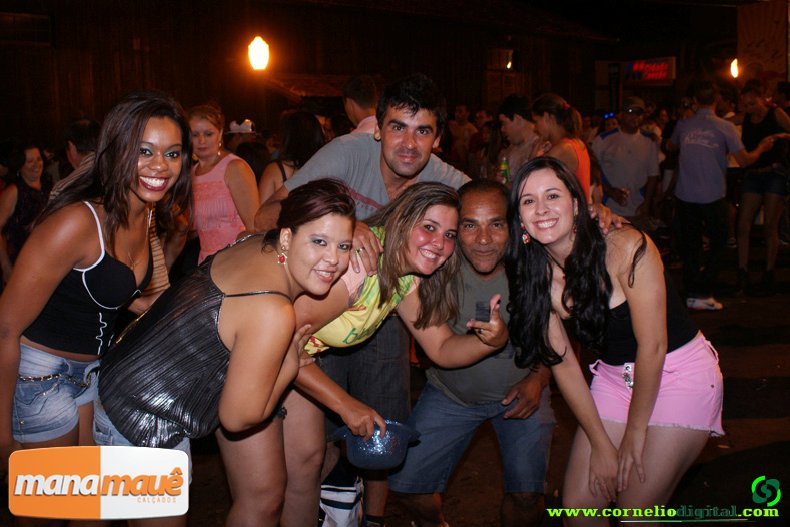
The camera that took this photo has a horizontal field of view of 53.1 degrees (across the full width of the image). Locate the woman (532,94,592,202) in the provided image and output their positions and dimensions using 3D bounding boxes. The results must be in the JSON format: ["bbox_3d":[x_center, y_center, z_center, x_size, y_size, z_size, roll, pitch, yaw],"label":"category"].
[{"bbox_3d":[0.945,-0.200,4.690,0.380,1.590,0.460,3,11,19],"label":"woman"}]

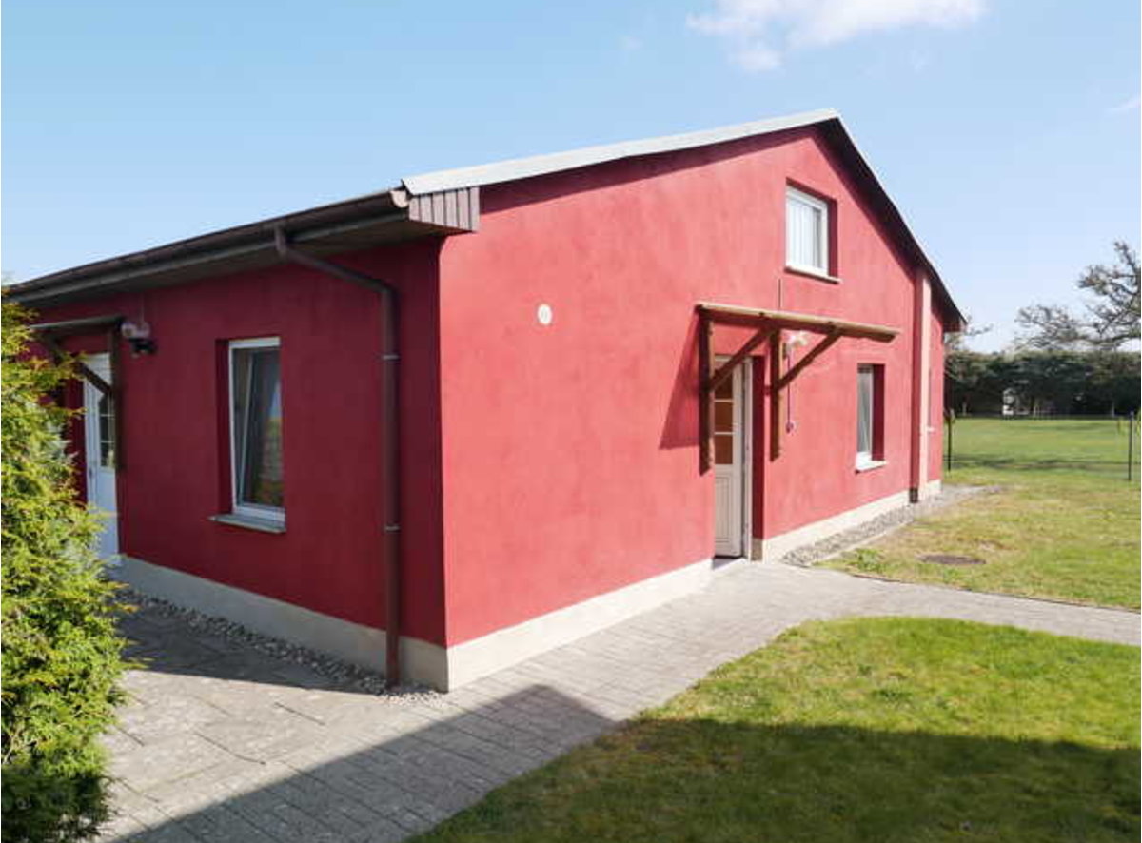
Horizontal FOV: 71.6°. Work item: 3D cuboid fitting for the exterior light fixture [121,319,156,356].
[{"bbox_3d":[-3.818,-0.736,6.996,0.180,0.280,0.230,1,3,39],"label":"exterior light fixture"}]

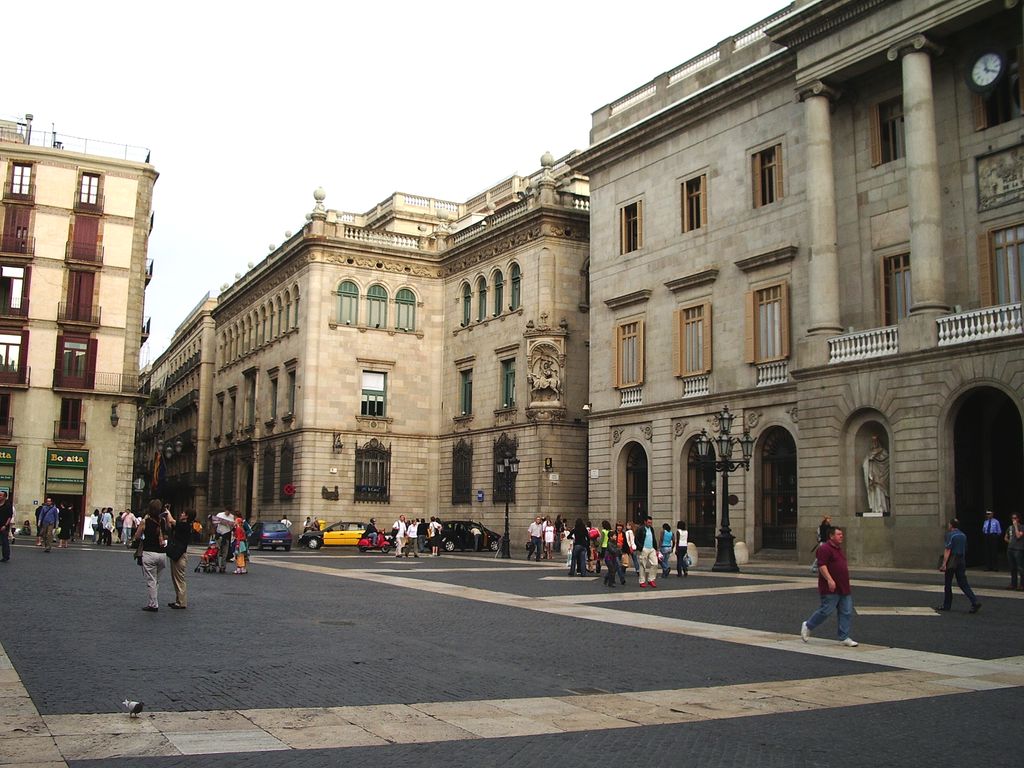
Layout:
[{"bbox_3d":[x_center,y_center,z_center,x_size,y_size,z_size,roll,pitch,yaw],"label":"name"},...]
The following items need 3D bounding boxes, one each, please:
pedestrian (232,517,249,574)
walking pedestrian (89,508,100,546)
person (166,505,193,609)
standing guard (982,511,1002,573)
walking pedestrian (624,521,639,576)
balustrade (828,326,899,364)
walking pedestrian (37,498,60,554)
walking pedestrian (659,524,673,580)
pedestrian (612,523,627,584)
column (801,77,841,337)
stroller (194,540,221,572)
[{"bbox_3d":[-7.604,4.523,29.000,0.440,1.600,0.330,-2,-9,20],"label":"pedestrian"},{"bbox_3d":[-19.308,6.629,48.000,0.480,1.650,0.380,-1,-9,15],"label":"walking pedestrian"},{"bbox_3d":[-5.307,2.781,16.500,0.480,1.600,0.500,1,-8,2],"label":"person"},{"bbox_3d":[14.293,4.672,30.931,0.540,1.800,0.360,-6,-11,39],"label":"standing guard"},{"bbox_3d":[3.593,4.919,31.000,0.450,1.630,0.480,3,-9,-15],"label":"walking pedestrian"},{"bbox_3d":[12.173,-1.295,35.807,0.300,0.940,2.910,6,-10,-32],"label":"balustrade"},{"bbox_3d":[-15.475,4.727,34.728,0.600,1.760,0.480,3,-9,-17],"label":"walking pedestrian"},{"bbox_3d":[4.507,4.889,30.400,0.440,1.620,0.360,3,-8,-15],"label":"walking pedestrian"},{"bbox_3d":[2.892,4.524,27.721,0.520,1.660,0.480,3,-9,-17],"label":"pedestrian"},{"bbox_3d":[10.979,-6.218,36.789,1.280,9.400,1.280,6,-9,-30],"label":"column"},{"bbox_3d":[-8.617,4.881,29.300,0.720,0.920,0.470,8,-10,-40],"label":"stroller"}]

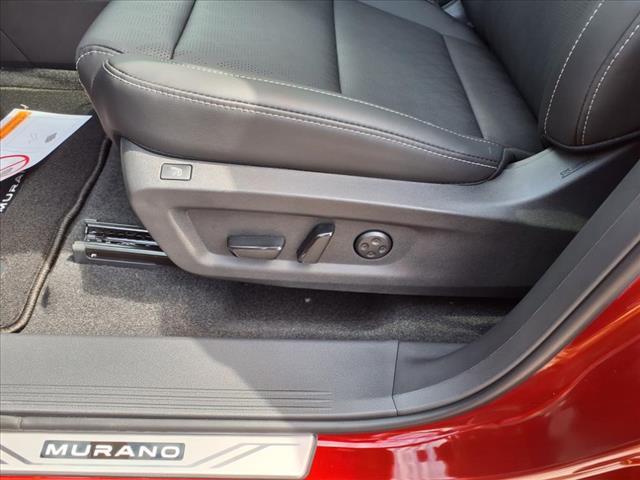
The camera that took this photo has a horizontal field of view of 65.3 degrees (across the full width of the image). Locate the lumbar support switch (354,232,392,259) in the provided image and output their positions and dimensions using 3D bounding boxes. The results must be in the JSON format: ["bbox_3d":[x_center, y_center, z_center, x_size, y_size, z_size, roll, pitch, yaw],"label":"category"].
[{"bbox_3d":[0.065,0.005,0.605,0.044,0.044,0.010,1,42,-2],"label":"lumbar support switch"}]

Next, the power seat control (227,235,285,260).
[{"bbox_3d":[-0.075,0.009,0.596,0.066,0.019,0.022,1,42,-2],"label":"power seat control"}]

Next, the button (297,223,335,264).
[{"bbox_3d":[-0.005,0.004,0.593,0.021,0.049,0.022,22,38,-20],"label":"button"}]

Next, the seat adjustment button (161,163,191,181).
[{"bbox_3d":[-0.150,-0.071,0.521,0.033,0.018,0.006,1,22,-2],"label":"seat adjustment button"}]

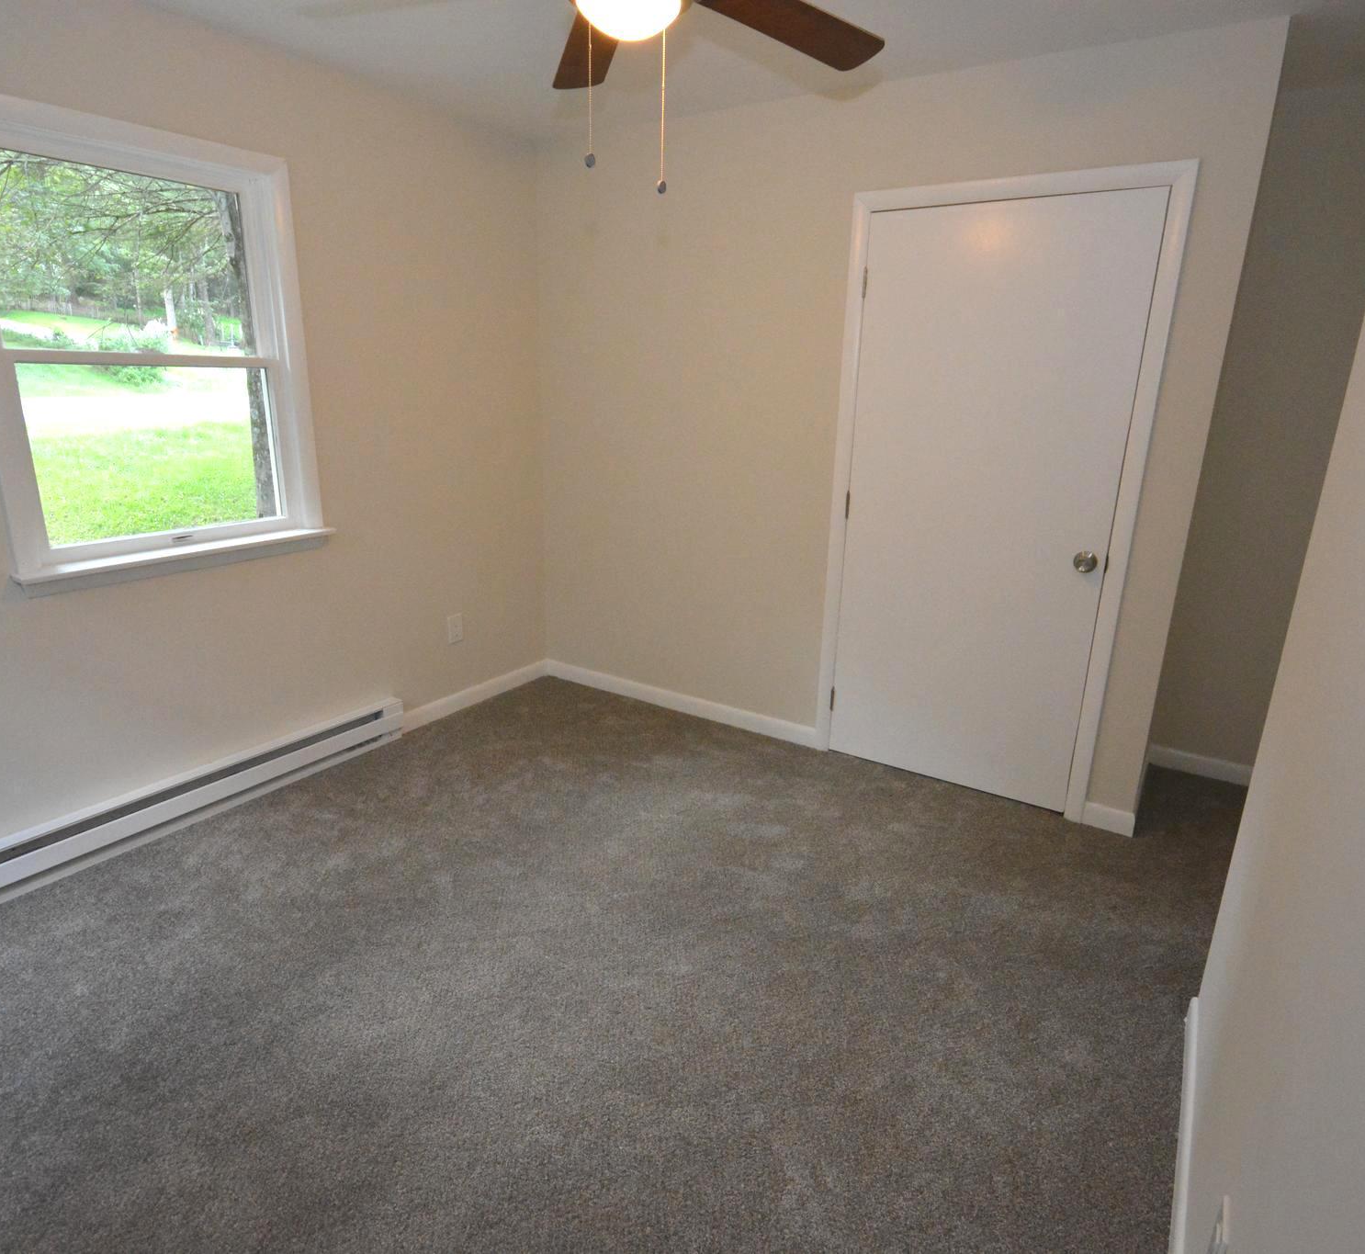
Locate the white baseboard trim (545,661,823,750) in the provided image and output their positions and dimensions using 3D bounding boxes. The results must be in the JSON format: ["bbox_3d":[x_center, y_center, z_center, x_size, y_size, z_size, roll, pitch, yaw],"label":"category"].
[{"bbox_3d":[-0.060,0.341,3.694,1.530,0.096,0.016,11,19,31],"label":"white baseboard trim"}]

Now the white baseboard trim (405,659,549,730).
[{"bbox_3d":[-0.963,0.318,3.713,0.016,0.096,0.923,11,19,31],"label":"white baseboard trim"}]

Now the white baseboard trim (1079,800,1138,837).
[{"bbox_3d":[1.480,0.669,2.723,0.164,0.086,0.016,11,19,31],"label":"white baseboard trim"}]

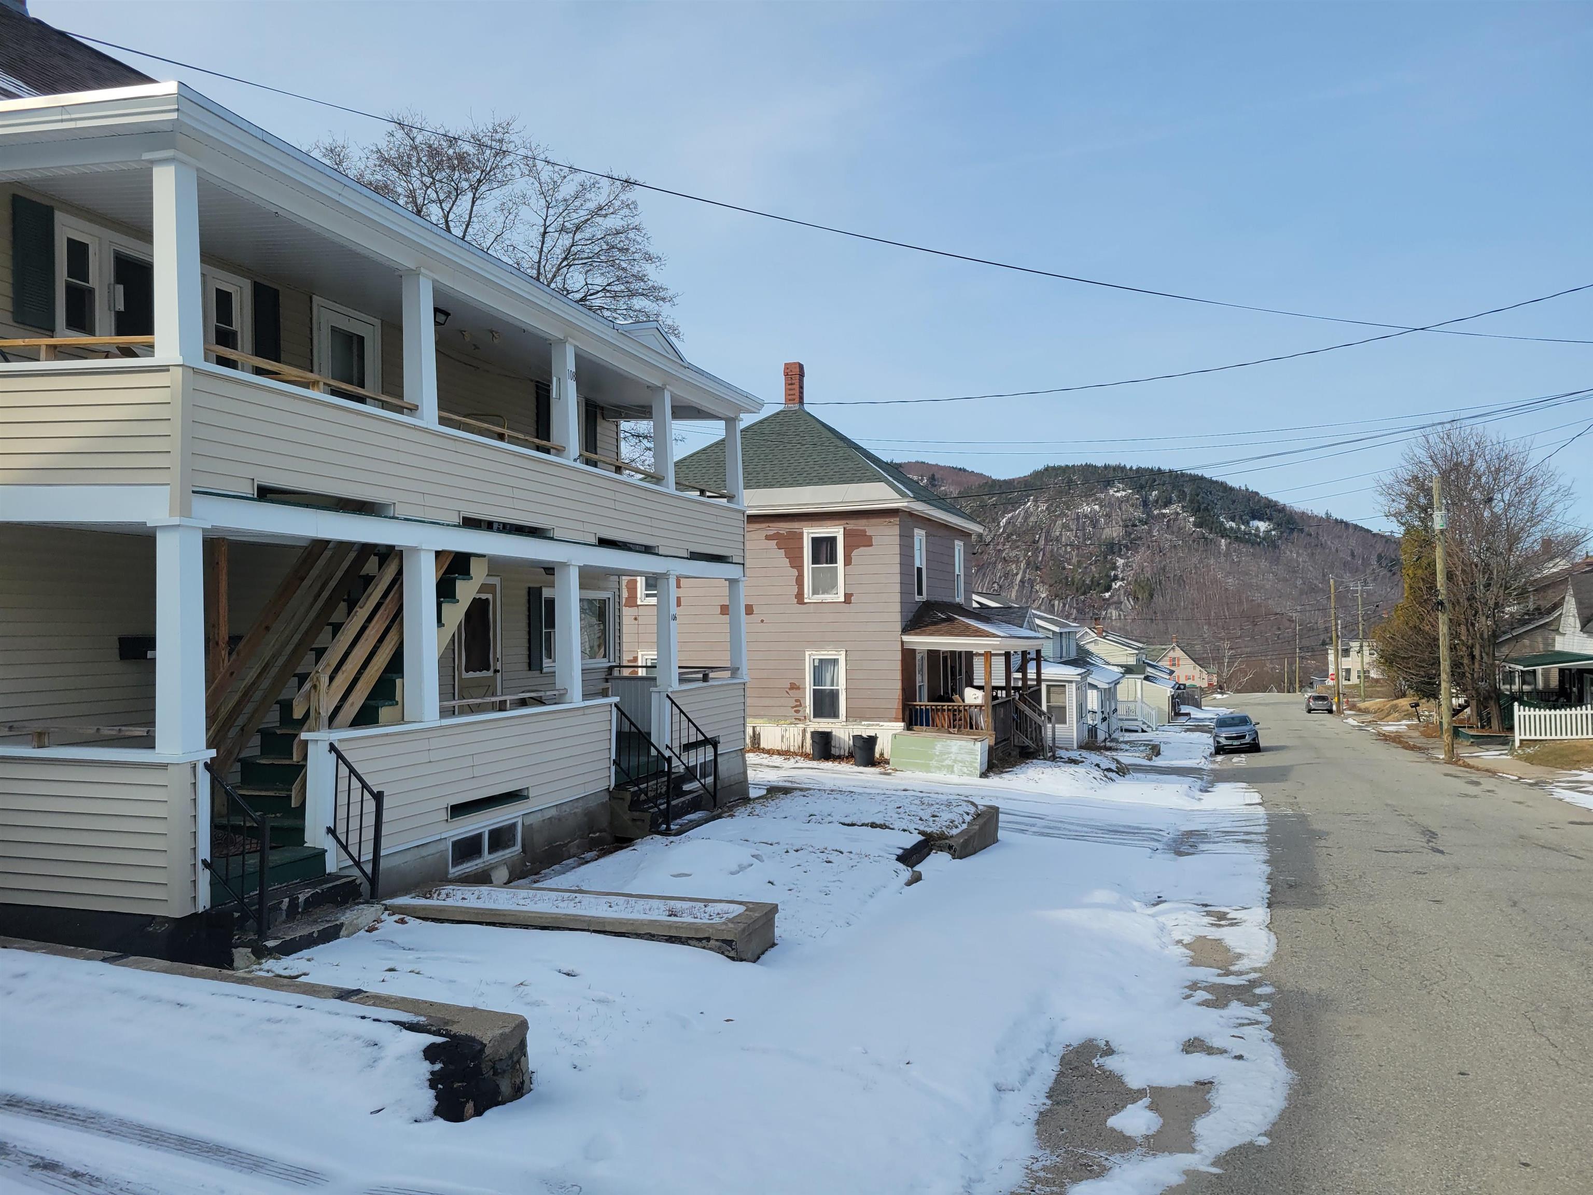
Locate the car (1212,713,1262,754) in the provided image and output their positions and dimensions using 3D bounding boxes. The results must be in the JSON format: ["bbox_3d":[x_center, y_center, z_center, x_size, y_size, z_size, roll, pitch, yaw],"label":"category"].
[{"bbox_3d":[18.935,5.839,51.600,1.870,1.670,4.650,-1,-4,20],"label":"car"}]

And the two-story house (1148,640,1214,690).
[{"bbox_3d":[56.152,9.758,177.000,10.000,7.400,10.000,-1,-1,6],"label":"two-story house"}]

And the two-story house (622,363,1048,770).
[{"bbox_3d":[0.855,-1.180,31.058,11.240,10.070,8.580,-1,-2,20],"label":"two-story house"}]

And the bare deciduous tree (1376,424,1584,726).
[{"bbox_3d":[28.344,-0.901,49.500,7.260,12.670,7.260,-1,-2,20],"label":"bare deciduous tree"}]

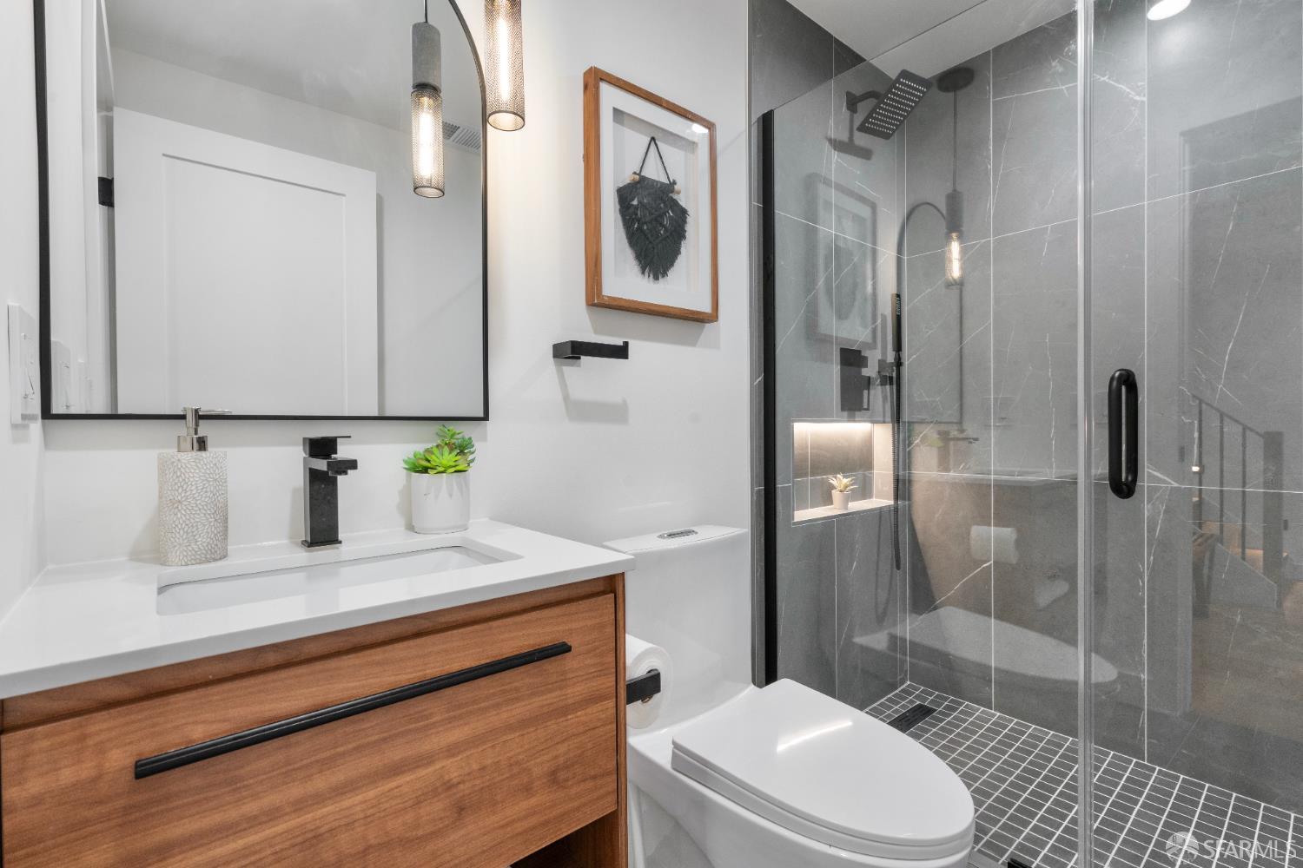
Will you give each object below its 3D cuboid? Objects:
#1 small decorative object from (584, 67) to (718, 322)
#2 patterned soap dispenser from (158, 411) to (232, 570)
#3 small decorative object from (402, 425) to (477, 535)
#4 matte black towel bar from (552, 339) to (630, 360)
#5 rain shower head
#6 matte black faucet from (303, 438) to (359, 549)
[{"bbox_3d":[0.013,-0.543,1.389,0.380,0.512,0.037,-1,1,-40],"label":"small decorative object"},{"bbox_3d":[-0.622,0.068,0.793,0.081,0.209,0.074,-1,1,-40],"label":"patterned soap dispenser"},{"bbox_3d":[-0.371,0.076,1.021,0.111,0.185,0.106,-1,1,-40],"label":"small decorative object"},{"bbox_3d":[-0.129,-0.180,1.249,0.145,0.038,0.073,-1,1,-40],"label":"matte black towel bar"},{"bbox_3d":[0.777,-1.069,1.901,0.205,0.168,0.221,-1,1,-40],"label":"rain shower head"},{"bbox_3d":[-0.482,0.087,0.866,0.049,0.168,0.148,-1,1,-40],"label":"matte black faucet"}]

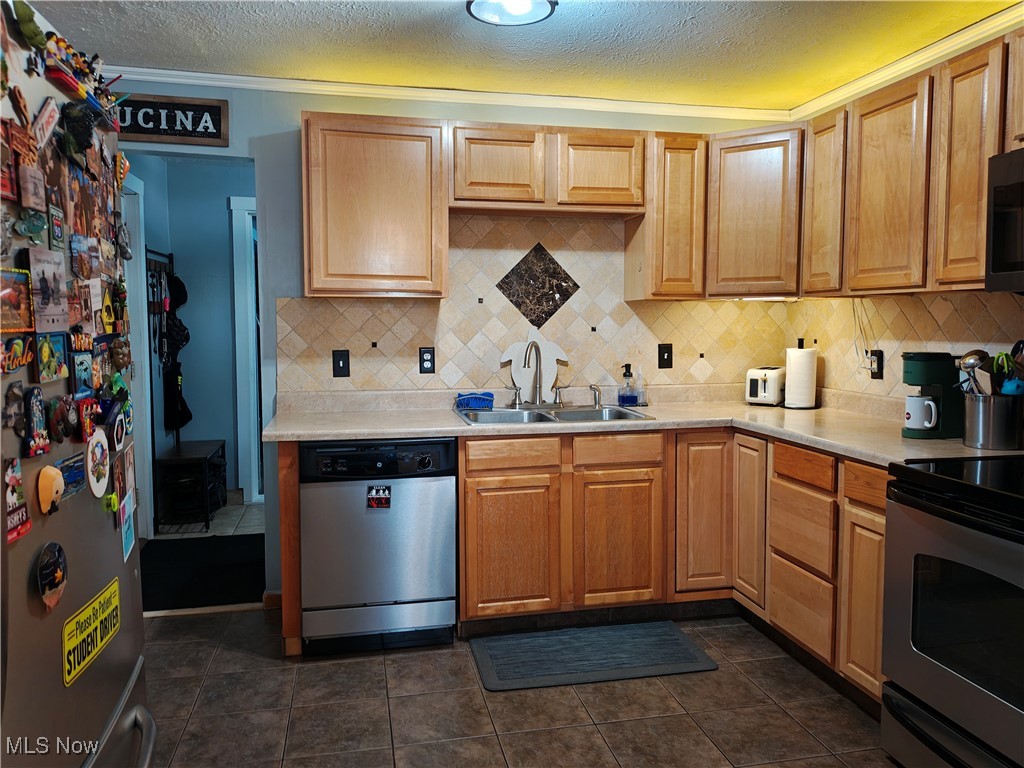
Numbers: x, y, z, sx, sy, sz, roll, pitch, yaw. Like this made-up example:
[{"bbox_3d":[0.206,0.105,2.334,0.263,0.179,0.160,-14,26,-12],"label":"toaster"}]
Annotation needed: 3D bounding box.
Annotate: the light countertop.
[{"bbox_3d":[0.367,0.200,2.954,2.633,0.040,1.614,-1,5,-12],"label":"light countertop"}]

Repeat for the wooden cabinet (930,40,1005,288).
[{"bbox_3d":[1.639,-0.700,2.461,0.340,0.766,0.290,-1,5,-12],"label":"wooden cabinet"}]

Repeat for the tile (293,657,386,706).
[{"bbox_3d":[-0.634,1.111,2.759,0.330,0.010,0.330,-1,4,-12],"label":"tile"}]

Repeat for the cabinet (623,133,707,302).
[{"bbox_3d":[0.735,-0.782,3.565,0.310,0.763,0.326,-1,4,-12],"label":"cabinet"}]

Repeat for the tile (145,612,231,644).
[{"bbox_3d":[-1.413,1.065,3.220,0.326,0.010,0.315,-1,5,-12],"label":"tile"}]

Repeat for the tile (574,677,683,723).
[{"bbox_3d":[0.403,1.117,2.642,0.330,0.010,0.330,-1,4,-12],"label":"tile"}]

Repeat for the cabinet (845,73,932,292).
[{"bbox_3d":[1.522,-0.715,2.754,0.325,0.760,0.463,-1,5,-12],"label":"cabinet"}]

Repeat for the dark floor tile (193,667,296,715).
[{"bbox_3d":[-0.955,1.109,2.668,0.326,0.010,0.315,-1,5,-12],"label":"dark floor tile"}]

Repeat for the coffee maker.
[{"bbox_3d":[1.604,0.042,2.771,0.280,0.312,0.125,-2,5,-23],"label":"coffee maker"}]

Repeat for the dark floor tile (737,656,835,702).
[{"bbox_3d":[1.011,1.105,2.768,0.252,0.010,0.317,-1,5,-12],"label":"dark floor tile"}]

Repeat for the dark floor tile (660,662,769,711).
[{"bbox_3d":[0.727,1.108,2.706,0.326,0.010,0.315,-1,5,-12],"label":"dark floor tile"}]

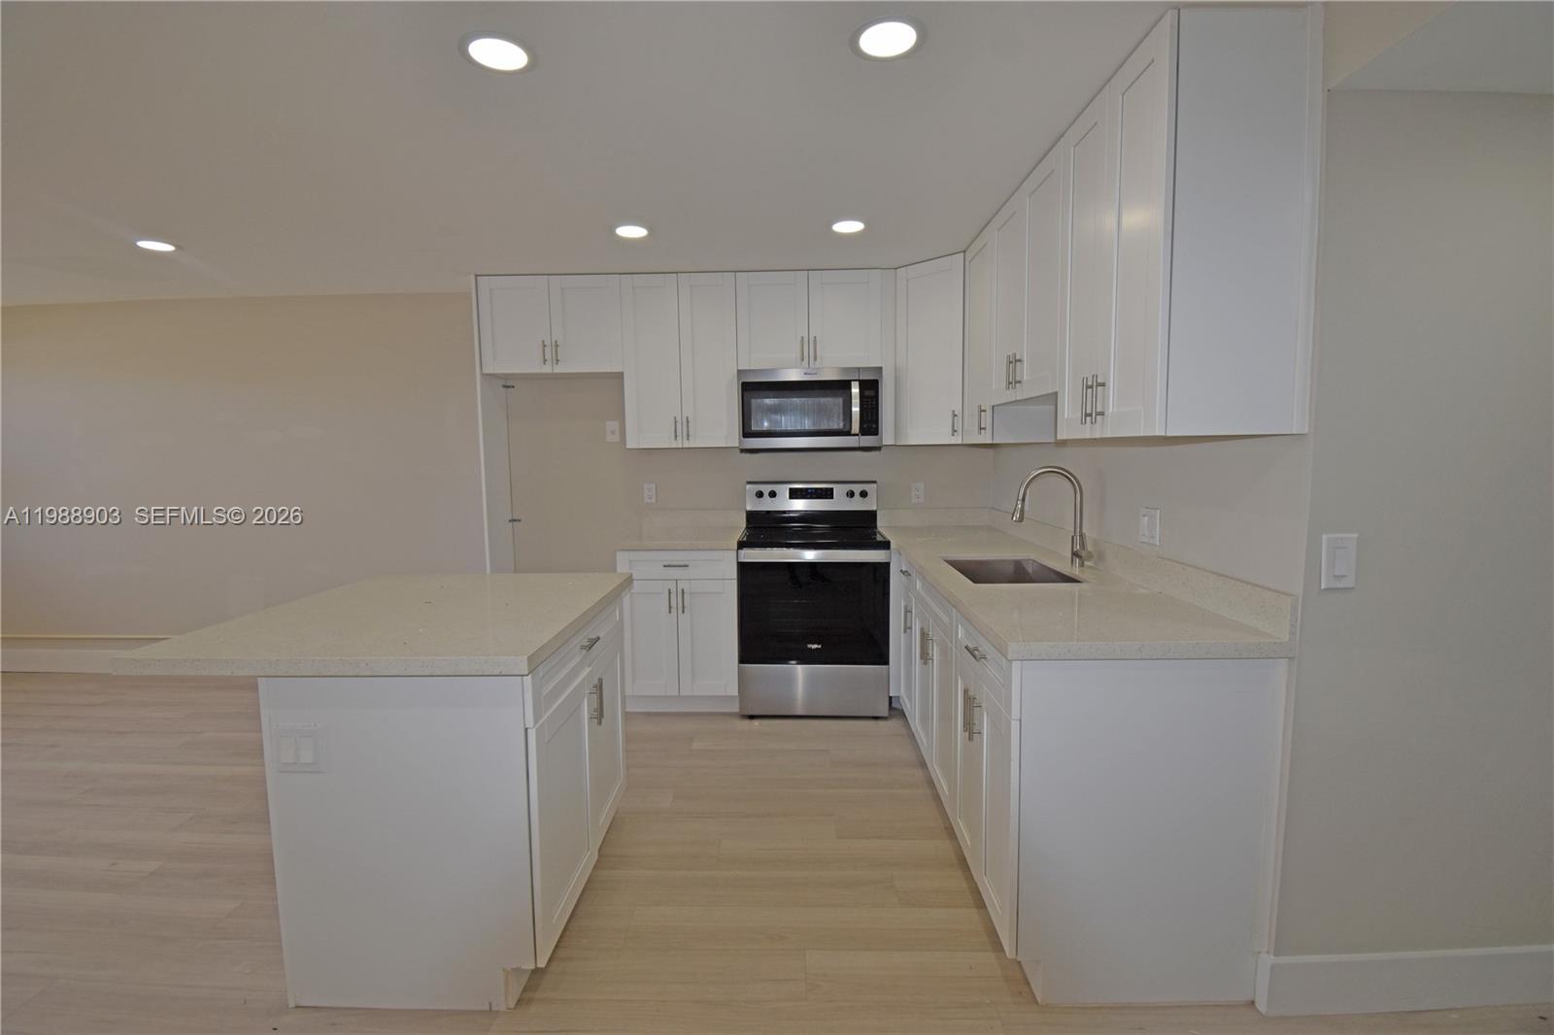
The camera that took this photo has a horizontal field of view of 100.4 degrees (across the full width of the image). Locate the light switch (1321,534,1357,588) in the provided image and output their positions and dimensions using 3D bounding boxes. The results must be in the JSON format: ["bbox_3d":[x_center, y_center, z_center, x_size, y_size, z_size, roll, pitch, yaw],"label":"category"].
[{"bbox_3d":[1.267,0.101,1.454,0.074,0.121,0.010,-1,6,2],"label":"light switch"}]

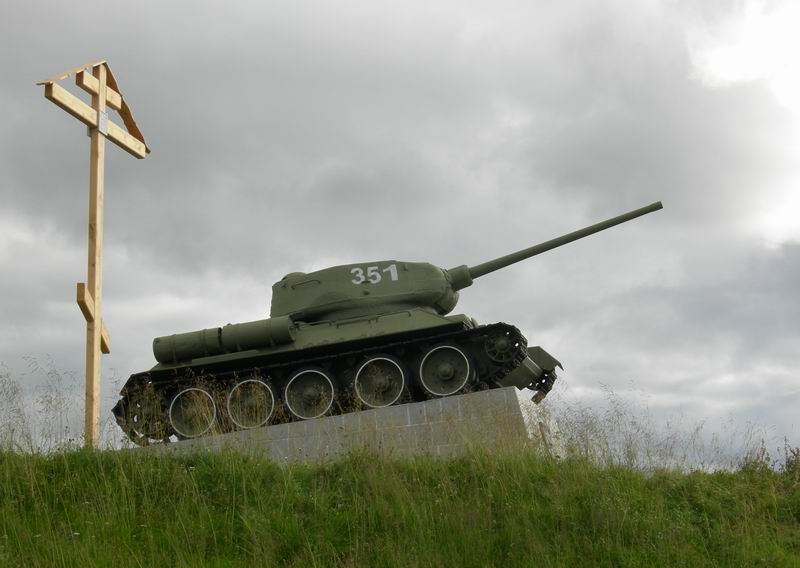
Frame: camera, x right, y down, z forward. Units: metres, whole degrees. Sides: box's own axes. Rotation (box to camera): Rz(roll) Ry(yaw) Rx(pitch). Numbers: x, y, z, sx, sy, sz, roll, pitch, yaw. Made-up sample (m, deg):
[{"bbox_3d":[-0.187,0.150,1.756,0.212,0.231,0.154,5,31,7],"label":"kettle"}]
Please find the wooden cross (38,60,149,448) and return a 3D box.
[{"bbox_3d":[-4.314,-0.439,24.200,0.260,5.744,3.008,-6,-15,17],"label":"wooden cross"}]

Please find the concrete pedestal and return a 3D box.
[{"bbox_3d":[-0.622,2.511,24.936,5.625,1.165,2.800,-5,-15,14],"label":"concrete pedestal"}]

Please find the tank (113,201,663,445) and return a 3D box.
[{"bbox_3d":[0.034,0.807,25.187,8.120,2.750,3.000,-10,-16,12],"label":"tank"}]

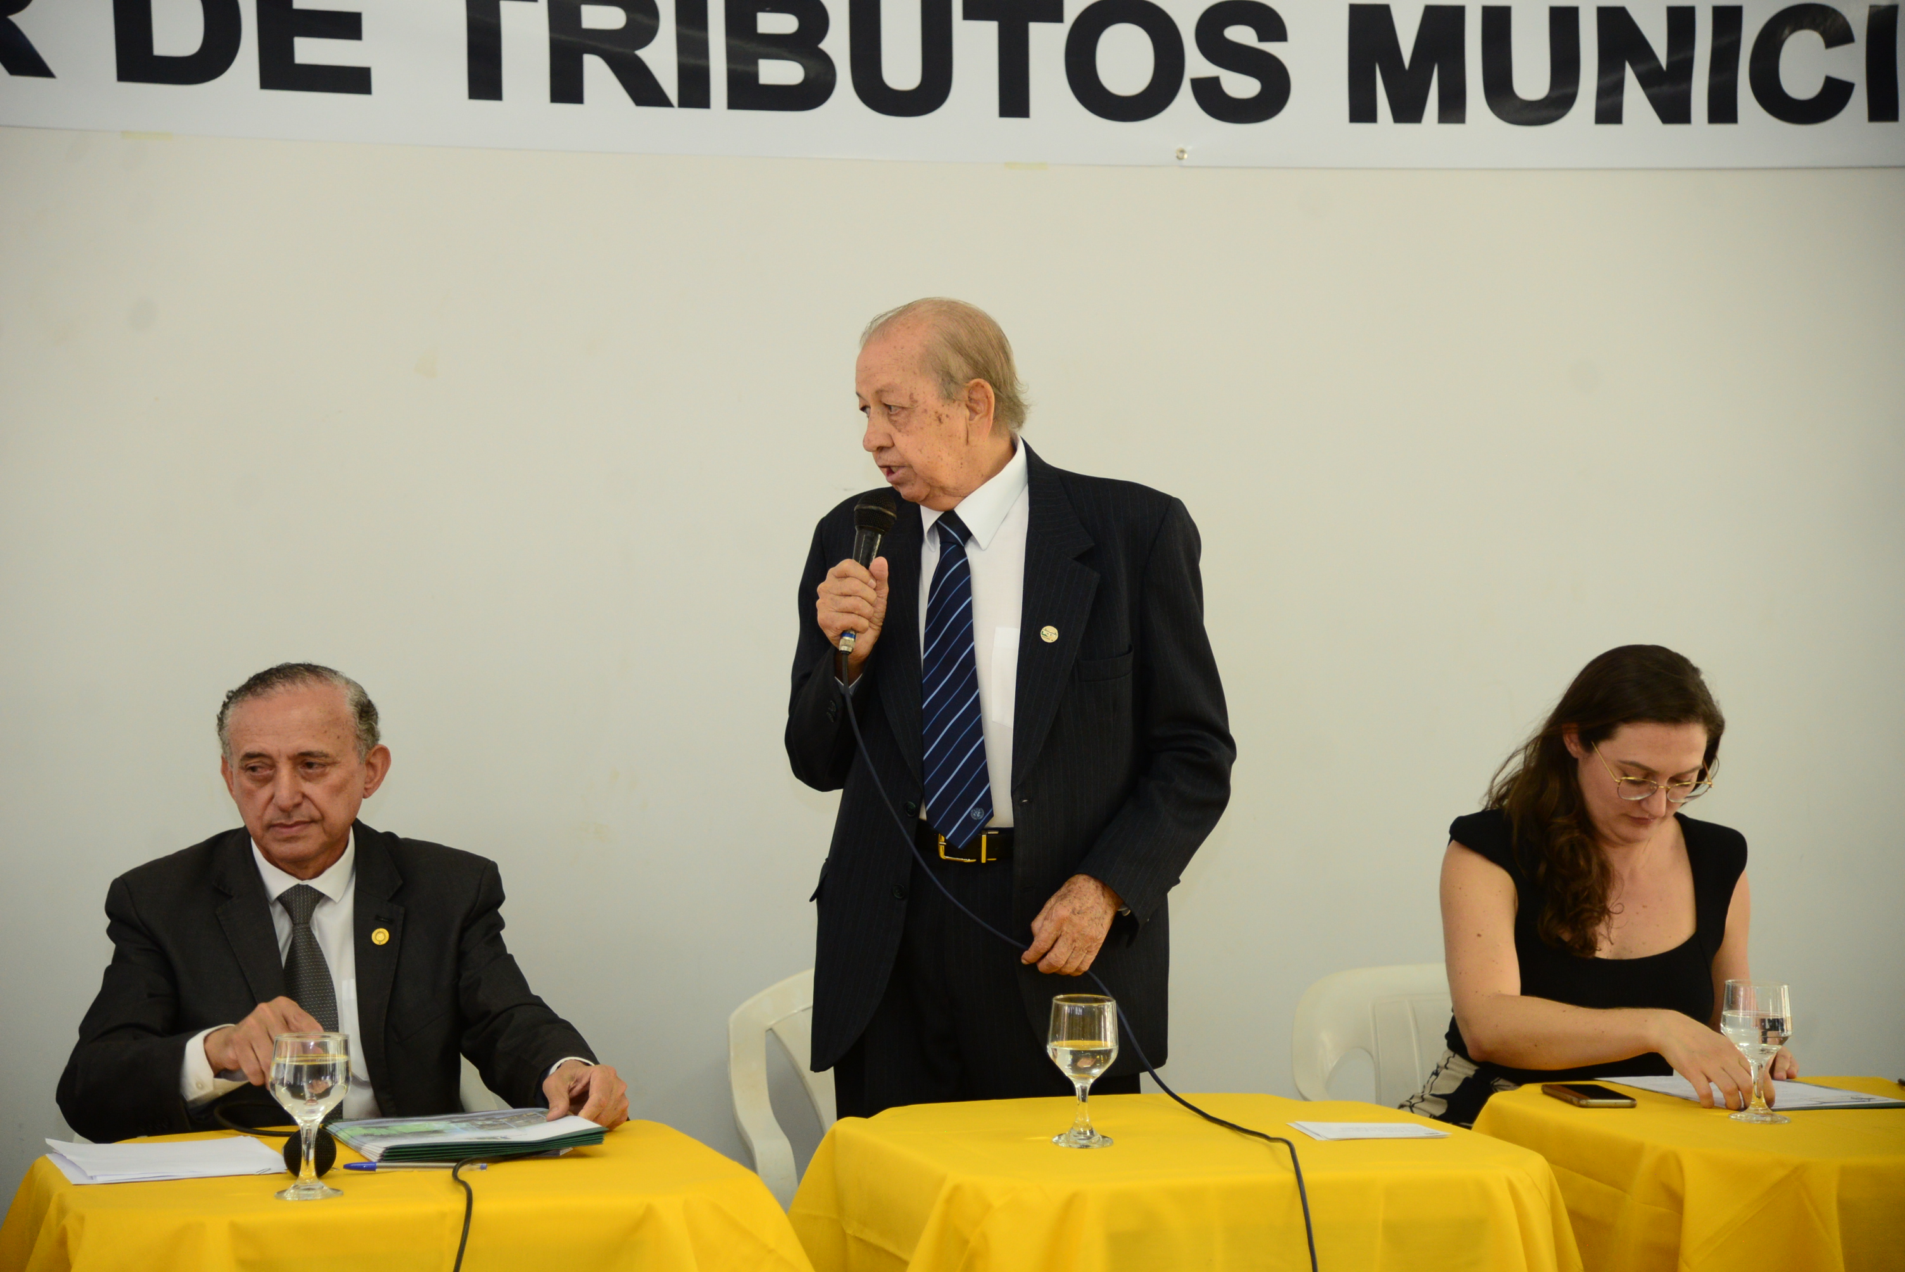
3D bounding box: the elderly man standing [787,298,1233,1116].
[{"bbox_3d":[0.066,0.440,4.770,0.550,1.690,0.420,0,0,22],"label":"elderly man standing"}]

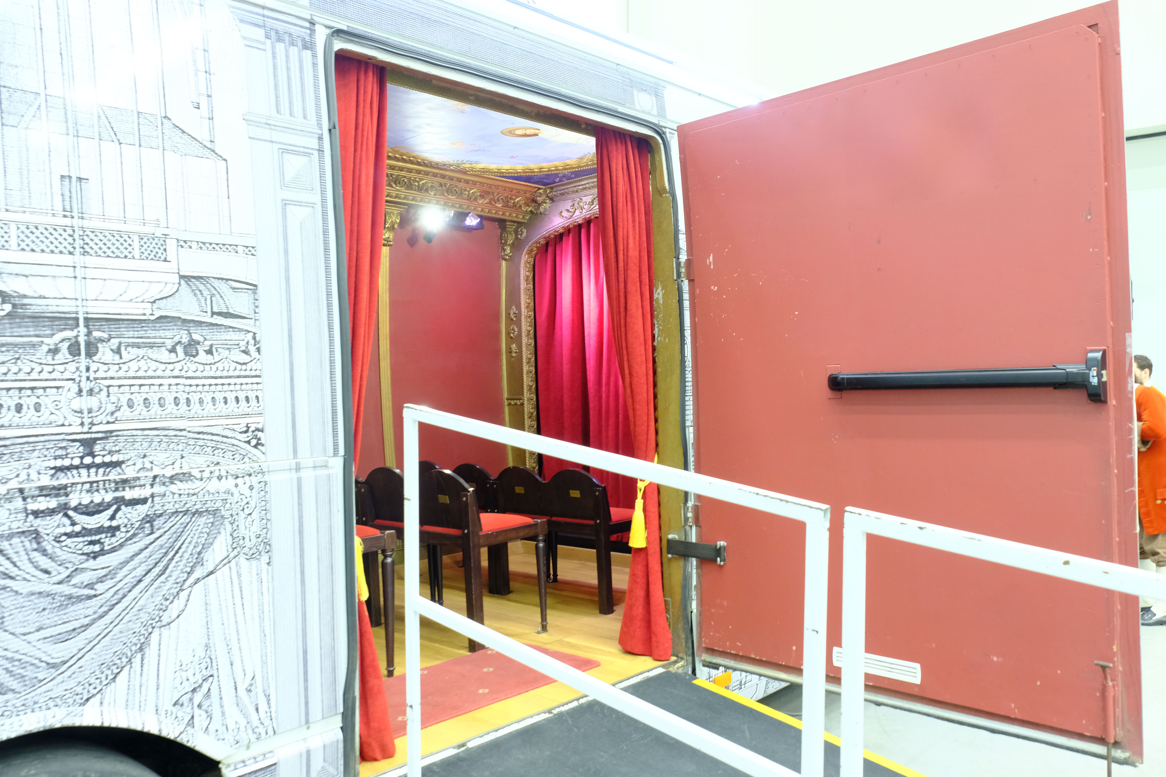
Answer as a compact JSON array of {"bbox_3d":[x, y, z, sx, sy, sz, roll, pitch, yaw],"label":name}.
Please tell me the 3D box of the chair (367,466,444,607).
[{"bbox_3d":[-0.688,0.701,4.008,0.458,0.718,0.369,-2,0,-45],"label":"chair"}]

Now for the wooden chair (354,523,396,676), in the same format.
[{"bbox_3d":[-0.973,0.680,3.210,0.452,0.775,0.369,-2,0,-45],"label":"wooden chair"}]

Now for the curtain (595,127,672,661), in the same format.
[{"bbox_3d":[0.155,0.044,3.341,0.291,1.986,0.218,-2,0,-45],"label":"curtain"}]

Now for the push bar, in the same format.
[{"bbox_3d":[1.112,-0.027,2.627,0.785,0.149,0.078,-2,0,44],"label":"push bar"}]

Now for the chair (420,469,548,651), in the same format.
[{"bbox_3d":[-0.429,0.694,3.745,0.458,0.718,0.369,-2,0,-45],"label":"chair"}]

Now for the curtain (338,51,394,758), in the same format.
[{"bbox_3d":[-0.689,0.071,2.502,0.281,1.976,0.208,-2,0,-45],"label":"curtain"}]

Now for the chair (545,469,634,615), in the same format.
[{"bbox_3d":[0.075,0.708,4.241,0.437,0.663,0.369,-2,0,-45],"label":"chair"}]

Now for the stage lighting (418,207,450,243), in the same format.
[{"bbox_3d":[-0.902,-0.983,5.276,0.166,0.208,0.177,-2,0,-45],"label":"stage lighting"}]

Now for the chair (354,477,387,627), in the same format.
[{"bbox_3d":[-0.954,0.708,4.278,0.458,0.718,0.369,-2,0,-45],"label":"chair"}]

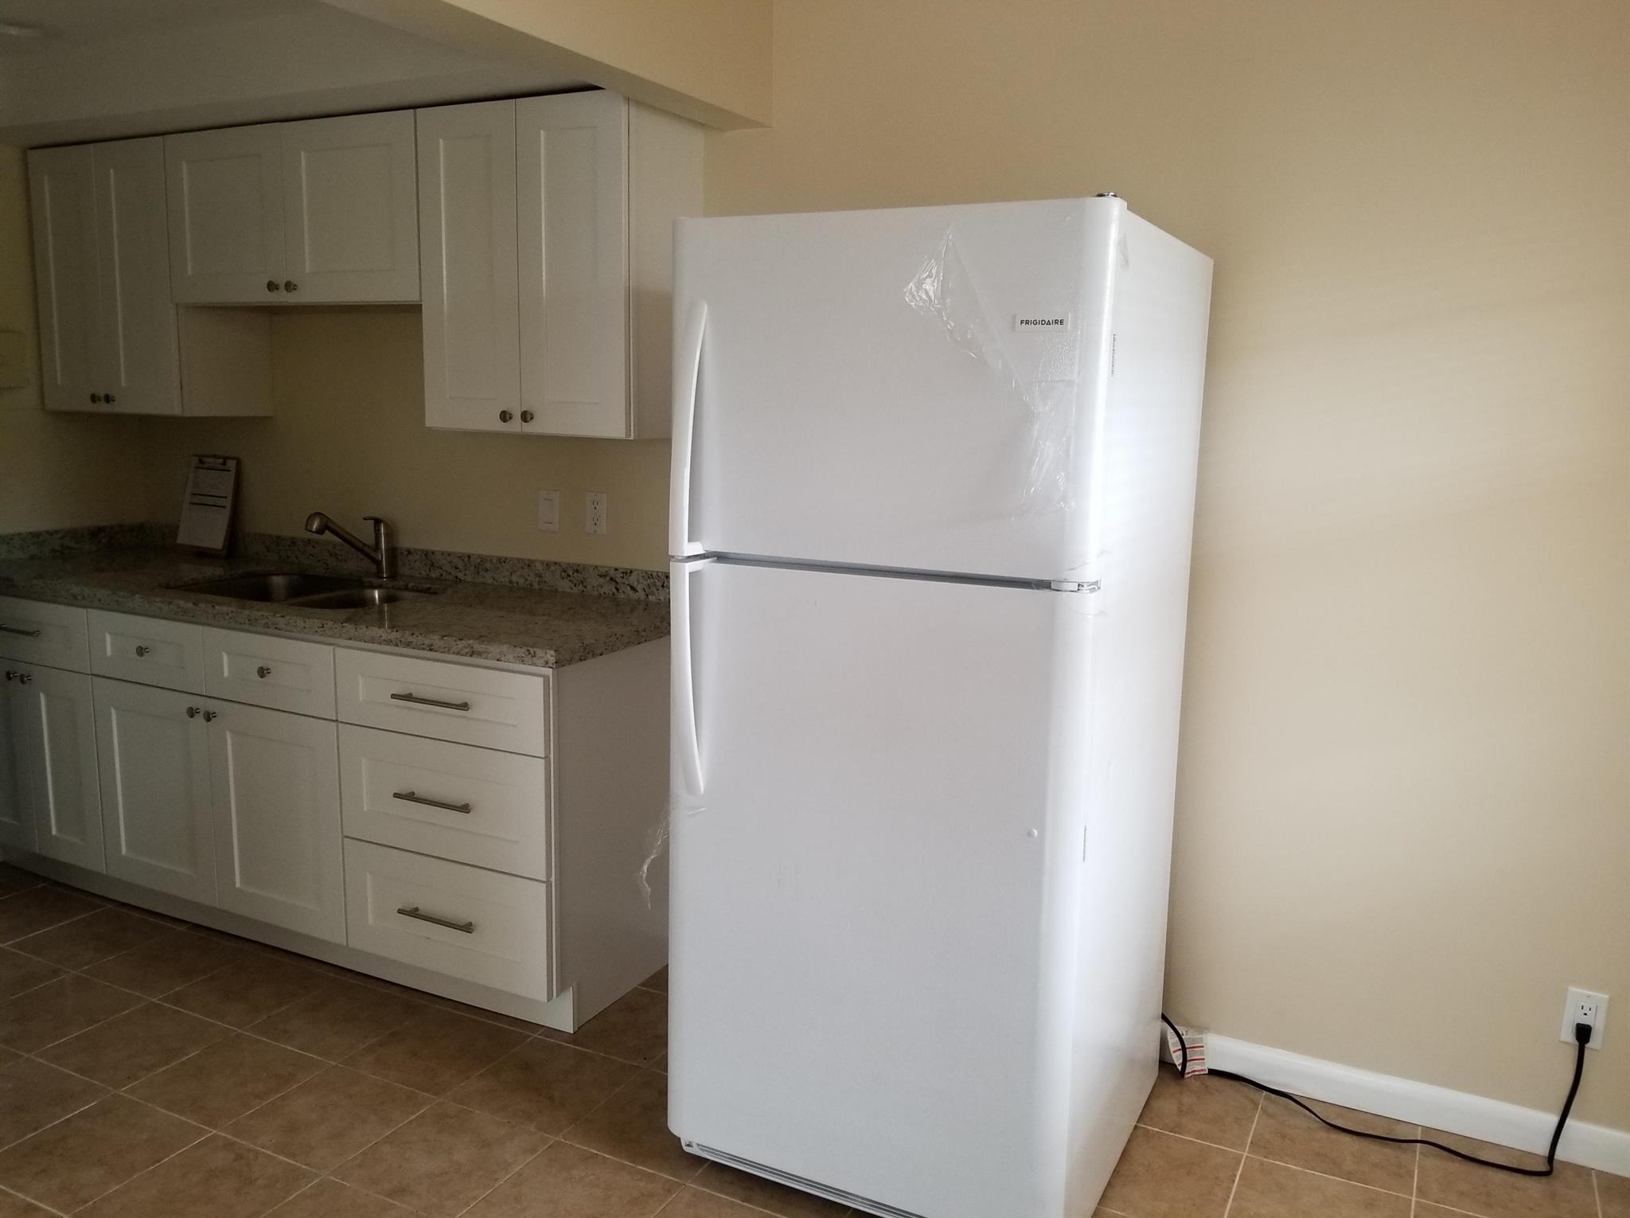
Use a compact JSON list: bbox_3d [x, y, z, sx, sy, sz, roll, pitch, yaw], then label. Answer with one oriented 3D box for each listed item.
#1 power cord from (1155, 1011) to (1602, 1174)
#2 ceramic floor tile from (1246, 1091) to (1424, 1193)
[{"bbox_3d":[1.101,0.909,2.505,0.810,0.295,0.100,5,10,26],"label":"power cord"},{"bbox_3d":[1.053,1.086,2.493,0.300,0.010,0.277,6,10,26],"label":"ceramic floor tile"}]

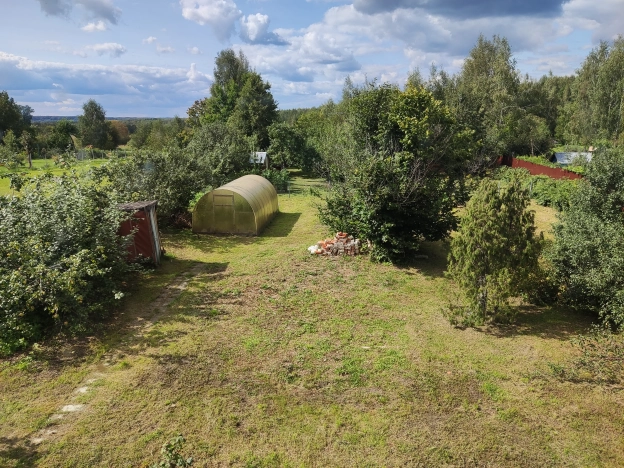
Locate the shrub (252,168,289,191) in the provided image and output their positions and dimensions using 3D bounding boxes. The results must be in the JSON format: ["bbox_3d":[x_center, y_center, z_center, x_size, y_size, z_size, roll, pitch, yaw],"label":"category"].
[{"bbox_3d":[-3.067,-4.038,33.247,2.800,1.750,2.000,1,14,0],"label":"shrub"}]

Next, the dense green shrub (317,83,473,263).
[{"bbox_3d":[3.199,-2.312,17.326,5.800,6.300,5.200,2,14,6],"label":"dense green shrub"}]

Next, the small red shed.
[{"bbox_3d":[-6.199,-0.081,16.272,1.300,2.200,1.250,-1,14,-7],"label":"small red shed"}]

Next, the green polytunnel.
[{"bbox_3d":[-3.686,-1.721,23.164,3.000,2.100,5.900,2,14,5],"label":"green polytunnel"}]

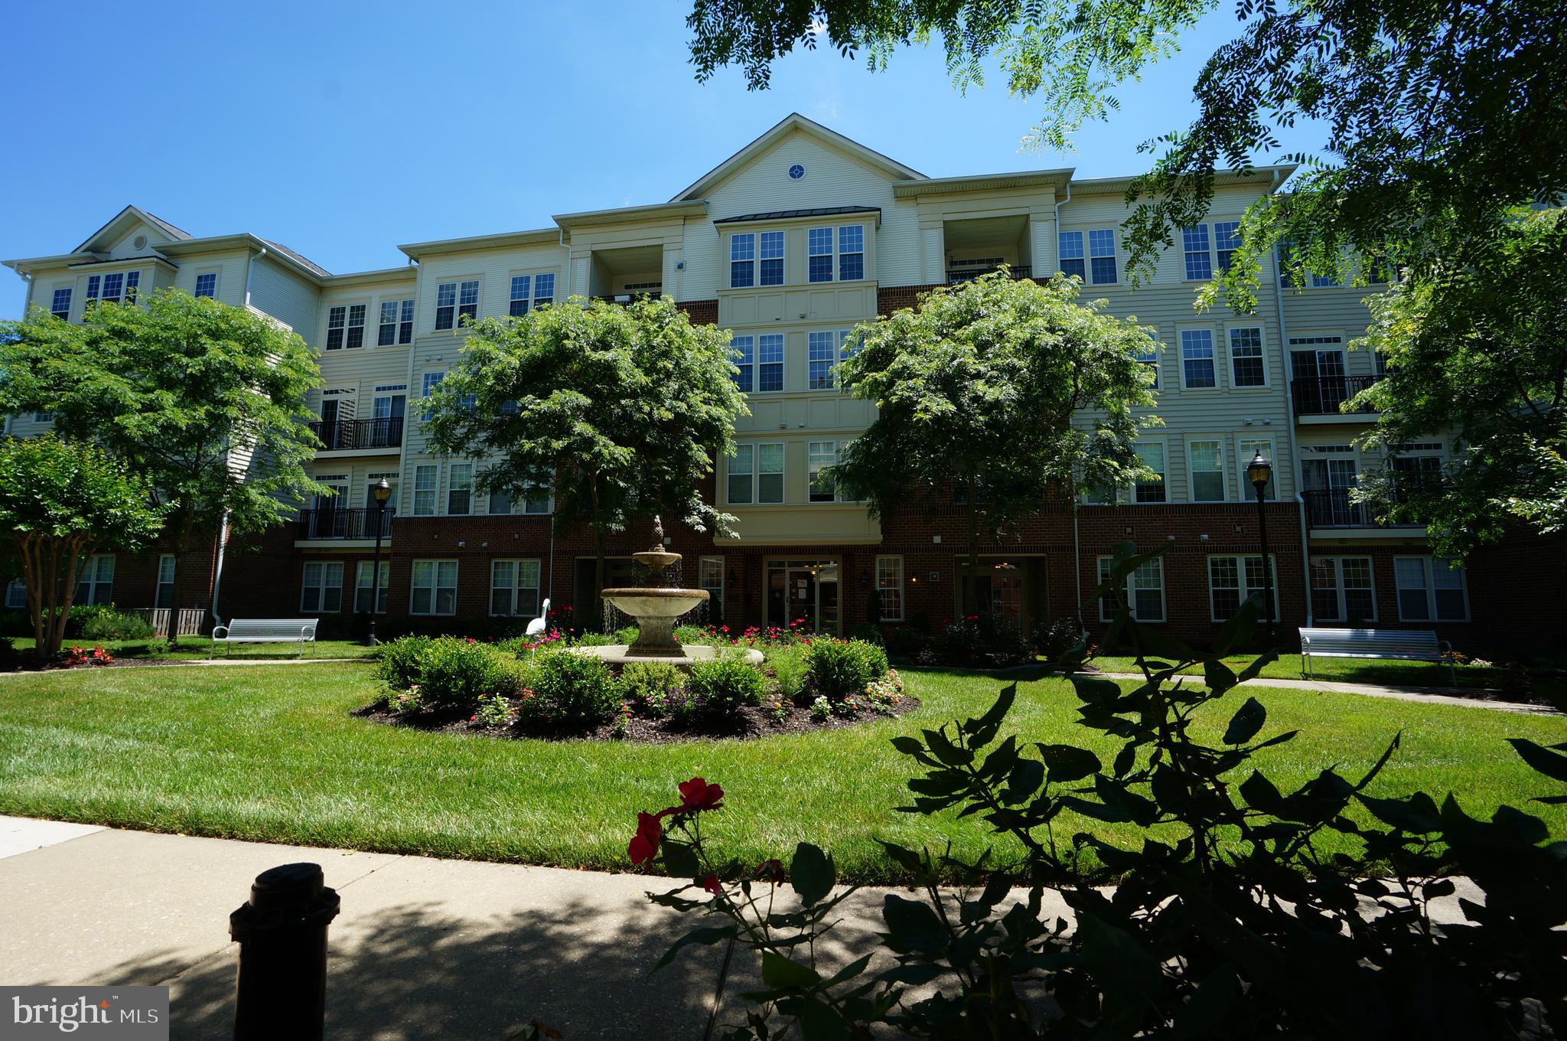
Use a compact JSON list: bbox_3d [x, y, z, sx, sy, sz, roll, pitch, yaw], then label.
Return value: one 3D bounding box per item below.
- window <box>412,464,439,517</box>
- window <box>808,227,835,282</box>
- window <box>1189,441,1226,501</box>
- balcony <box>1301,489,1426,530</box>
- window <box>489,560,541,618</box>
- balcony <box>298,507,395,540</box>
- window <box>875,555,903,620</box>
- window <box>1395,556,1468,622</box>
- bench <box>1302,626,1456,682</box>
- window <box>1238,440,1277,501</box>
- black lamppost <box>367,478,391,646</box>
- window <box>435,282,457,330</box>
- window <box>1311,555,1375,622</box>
[{"bbox_3d":[-11.767,-0.999,21.514,0.889,1.726,0.120,-1,-7,9],"label":"window"},{"bbox_3d":[1.105,-7.693,18.924,0.722,1.711,0.120,-1,-7,9],"label":"window"},{"bbox_3d":[11.354,-1.310,17.458,0.819,1.710,0.120,-1,-7,9],"label":"window"},{"bbox_3d":[15.332,-0.172,17.307,3.400,1.109,1.100,-1,-7,9],"label":"balcony"},{"bbox_3d":[-8.309,2.092,20.232,1.694,1.768,0.120,-1,-7,9],"label":"window"},{"bbox_3d":[-14.573,0.367,22.794,3.660,1.240,1.880,-1,-6,8],"label":"balcony"},{"bbox_3d":[2.913,1.835,17.675,0.731,1.783,0.120,-1,-7,9],"label":"window"},{"bbox_3d":[17.050,1.805,17.168,1.676,1.730,0.120,-1,-7,9],"label":"window"},{"bbox_3d":[9.835,2.249,10.908,1.900,0.820,0.640,-3,-8,24],"label":"bench"},{"bbox_3d":[12.771,-1.338,17.593,0.784,1.680,0.120,-1,-6,8],"label":"window"},{"bbox_3d":[-11.151,1.089,17.973,0.460,4.721,0.460,-1,-7,9],"label":"black lamppost"},{"bbox_3d":[-11.285,-7.137,21.862,0.734,1.662,0.120,-1,-7,9],"label":"window"},{"bbox_3d":[15.353,1.891,17.951,1.585,1.800,0.120,-1,-7,9],"label":"window"}]

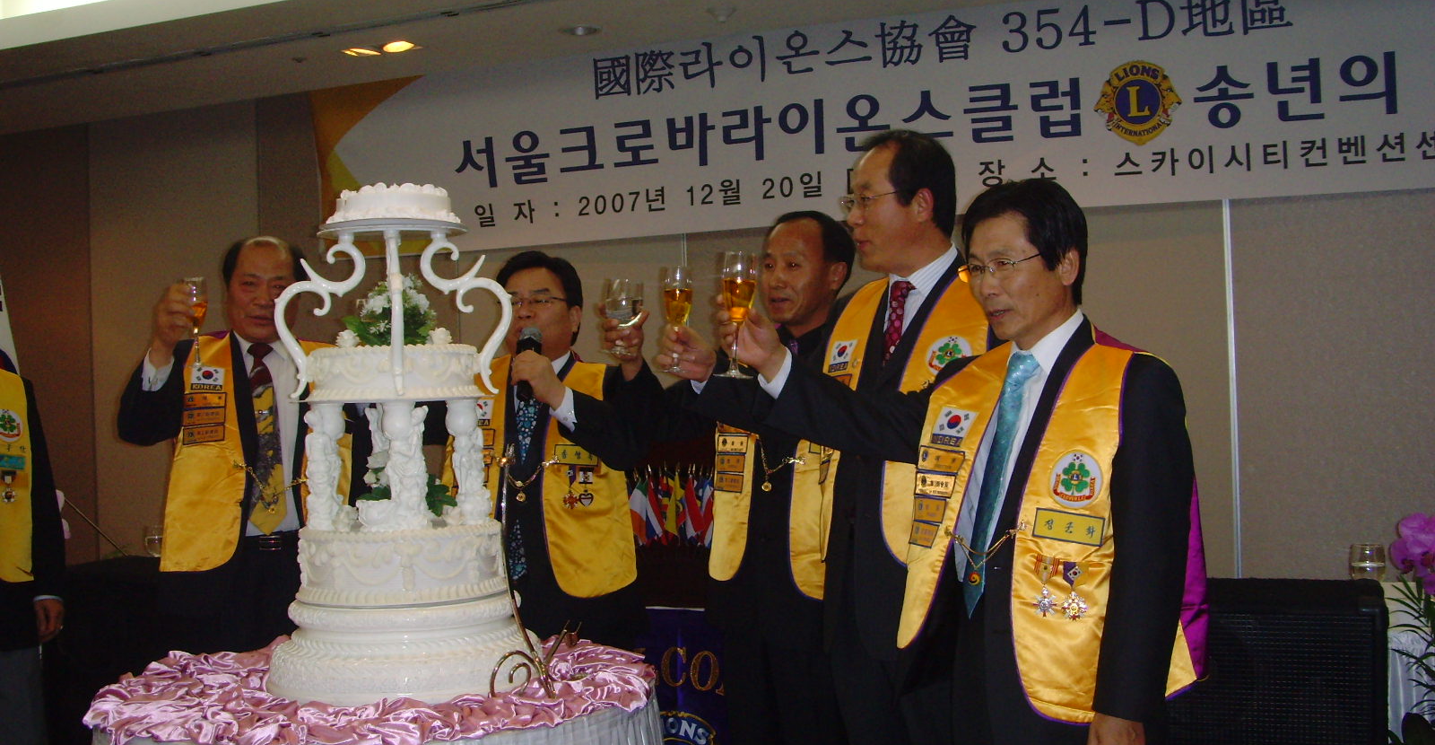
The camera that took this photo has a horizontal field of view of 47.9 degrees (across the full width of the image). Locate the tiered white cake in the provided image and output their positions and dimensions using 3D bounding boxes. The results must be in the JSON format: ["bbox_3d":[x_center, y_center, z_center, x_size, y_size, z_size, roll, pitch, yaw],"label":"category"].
[{"bbox_3d":[-0.614,0.120,3.100,0.515,0.940,0.515,-1,0,-11],"label":"tiered white cake"}]

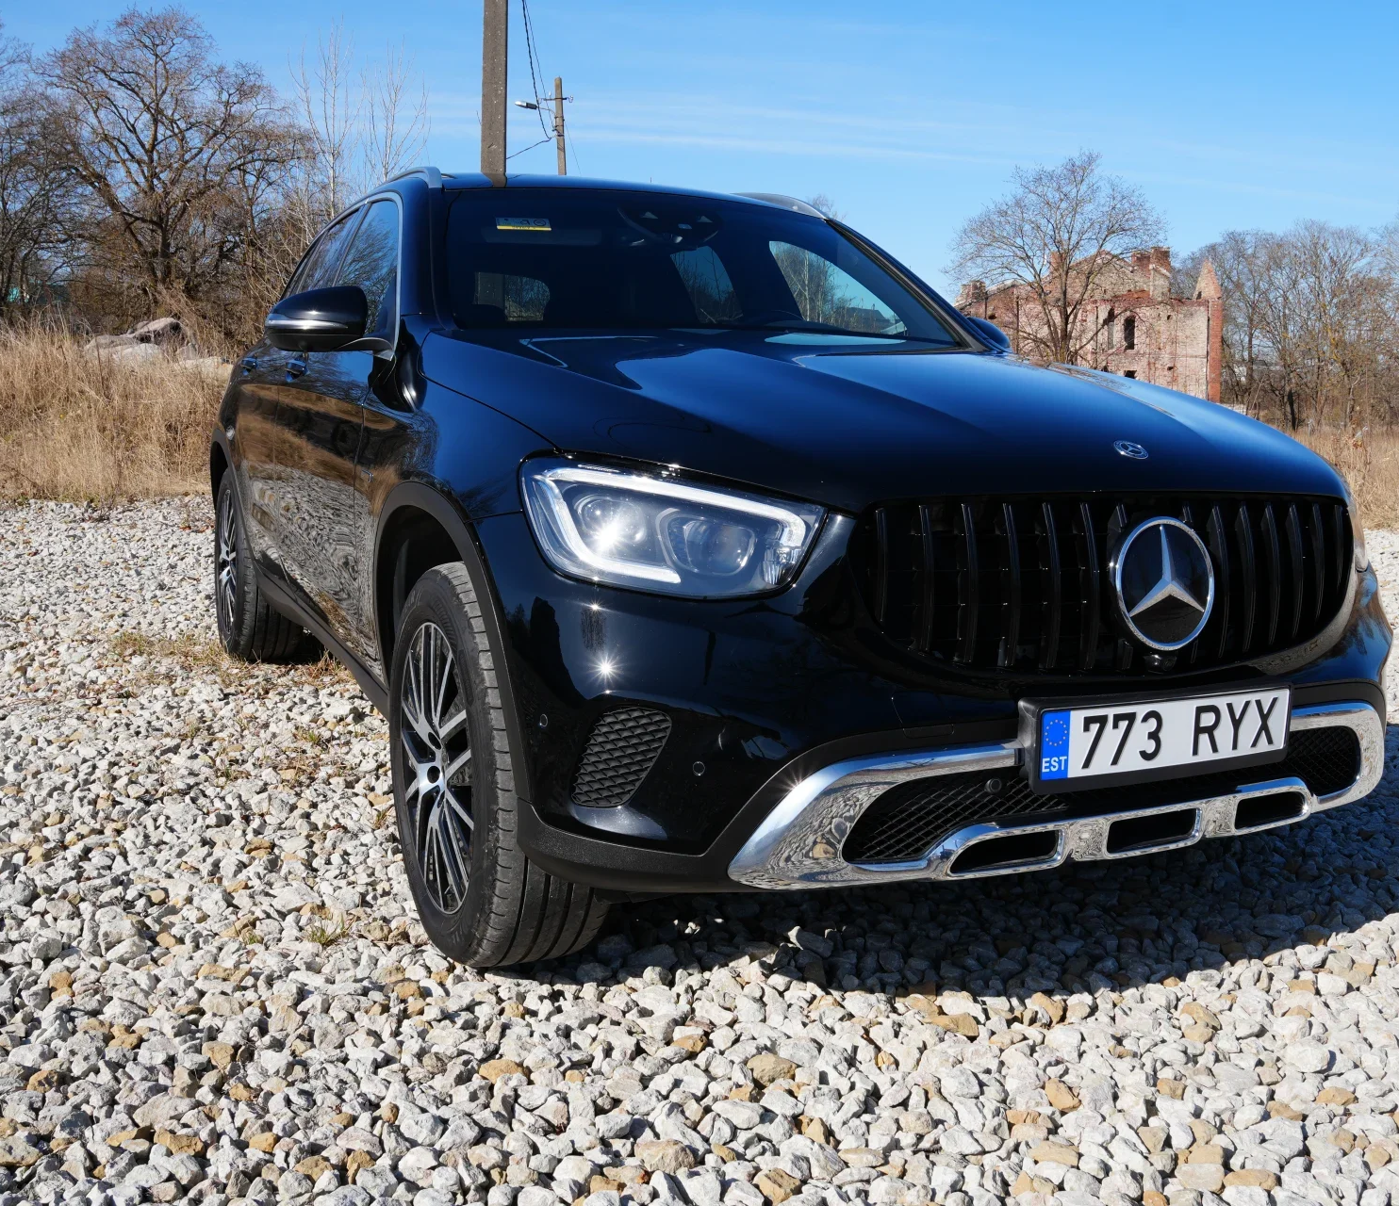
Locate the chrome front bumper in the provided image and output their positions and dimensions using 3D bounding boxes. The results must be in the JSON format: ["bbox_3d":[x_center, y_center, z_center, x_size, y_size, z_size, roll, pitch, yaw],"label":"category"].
[{"bbox_3d":[0.671,0.300,2.249,1.390,0.220,0.210,-2,10,-26],"label":"chrome front bumper"}]

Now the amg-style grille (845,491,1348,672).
[{"bbox_3d":[0.695,-0.034,2.172,1.070,0.295,0.160,-2,10,-26],"label":"amg-style grille"}]

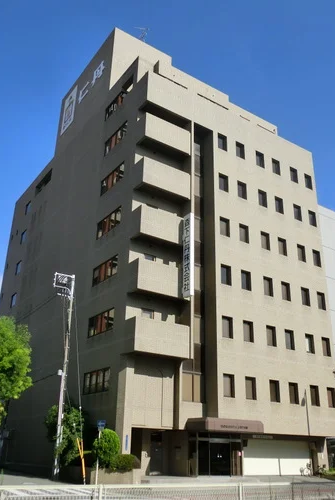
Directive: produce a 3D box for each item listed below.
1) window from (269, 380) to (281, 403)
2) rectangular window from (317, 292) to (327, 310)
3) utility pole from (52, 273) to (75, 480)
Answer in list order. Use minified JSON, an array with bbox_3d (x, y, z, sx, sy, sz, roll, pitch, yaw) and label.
[{"bbox_3d":[7.244,9.583,33.367,0.891,1.382,0.150,16,-27,-31],"label":"window"},{"bbox_3d":[12.011,4.040,38.621,0.875,1.358,0.214,16,-27,-31],"label":"rectangular window"},{"bbox_3d":[-6.380,6.663,27.762,1.271,11.501,0.428,16,-27,-31],"label":"utility pole"}]

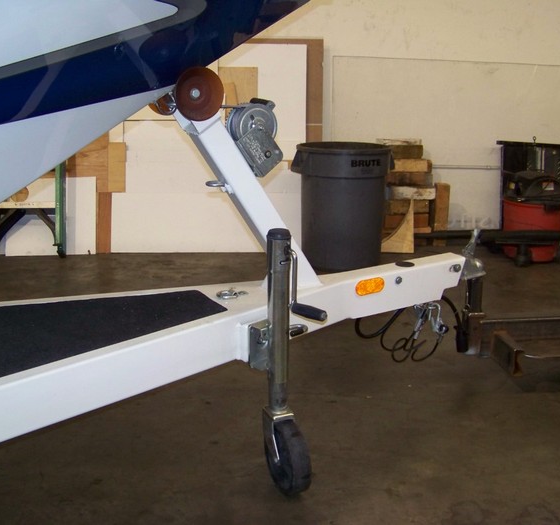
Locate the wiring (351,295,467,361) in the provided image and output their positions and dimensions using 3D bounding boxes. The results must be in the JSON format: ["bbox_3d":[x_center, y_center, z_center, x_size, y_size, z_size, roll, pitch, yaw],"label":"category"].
[{"bbox_3d":[0.471,0.246,2.577,0.510,0.225,0.110,-9,17,-32],"label":"wiring"}]

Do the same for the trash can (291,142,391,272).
[{"bbox_3d":[0.391,-0.354,4.562,0.640,0.736,0.590,0,14,0],"label":"trash can"}]

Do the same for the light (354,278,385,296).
[{"bbox_3d":[0.289,0.077,2.325,0.118,0.055,0.024,-9,17,-32],"label":"light"}]

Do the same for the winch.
[{"bbox_3d":[-0.078,-0.358,2.082,0.185,0.210,0.155,-9,17,-32],"label":"winch"}]

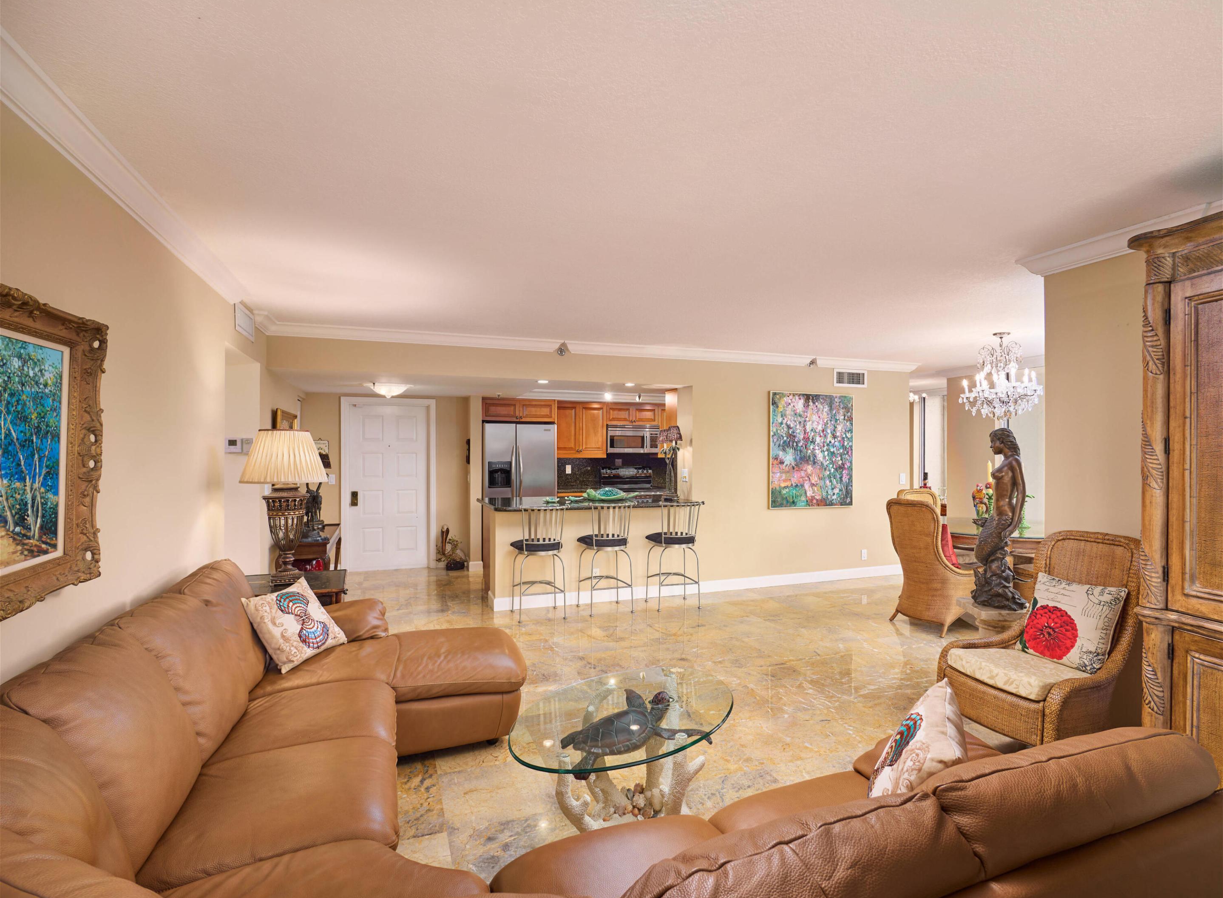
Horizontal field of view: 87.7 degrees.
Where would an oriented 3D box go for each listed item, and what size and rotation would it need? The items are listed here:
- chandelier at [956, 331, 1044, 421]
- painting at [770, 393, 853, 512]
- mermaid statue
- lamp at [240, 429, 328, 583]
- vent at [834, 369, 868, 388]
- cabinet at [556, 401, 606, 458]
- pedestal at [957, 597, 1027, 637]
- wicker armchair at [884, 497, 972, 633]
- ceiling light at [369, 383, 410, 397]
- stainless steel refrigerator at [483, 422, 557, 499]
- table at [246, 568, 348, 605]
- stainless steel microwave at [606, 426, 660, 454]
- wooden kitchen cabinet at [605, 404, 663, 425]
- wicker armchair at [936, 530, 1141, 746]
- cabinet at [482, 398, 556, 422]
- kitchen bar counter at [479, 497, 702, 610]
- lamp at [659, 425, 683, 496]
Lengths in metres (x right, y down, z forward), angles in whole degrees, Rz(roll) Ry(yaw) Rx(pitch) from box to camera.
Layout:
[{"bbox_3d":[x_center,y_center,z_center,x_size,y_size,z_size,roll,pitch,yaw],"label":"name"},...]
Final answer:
[{"bbox_3d":[3.415,-0.615,5.580,0.640,0.790,0.640,0,0,0],"label":"chandelier"},{"bbox_3d":[2.191,0.018,6.934,1.100,1.240,0.045,0,0,-21],"label":"painting"},{"bbox_3d":[2.535,0.430,4.160,0.330,1.140,0.280,0,0,11],"label":"mermaid statue"},{"bbox_3d":[-2.091,0.370,4.091,0.510,0.980,0.510,0,0,-20],"label":"lamp"},{"bbox_3d":[2.707,-0.795,7.190,0.455,0.200,0.025,0,0,-20],"label":"vent"},{"bbox_3d":[-0.453,-0.254,8.497,0.695,0.735,0.330,0,0,-20],"label":"cabinet"},{"bbox_3d":[2.522,1.250,4.151,0.360,0.460,0.360,0,0,0],"label":"pedestal"},{"bbox_3d":[2.777,0.930,5.270,0.700,1.060,0.620,0,0,-19],"label":"wicker armchair"},{"bbox_3d":[-2.252,-0.590,6.450,0.410,0.150,0.410,0,0,0],"label":"ceiling light"},{"bbox_3d":[-1.210,0.580,8.026,0.910,1.760,0.740,0,0,-21],"label":"stainless steel refrigerator"},{"bbox_3d":[-2.086,1.170,4.077,0.730,0.620,0.700,0,0,-20],"label":"table"},{"bbox_3d":[0.235,-0.132,8.759,0.760,0.385,0.400,0,0,-21],"label":"stainless steel microwave"},{"bbox_3d":[0.240,-0.472,8.772,0.790,0.300,0.350,0,0,-21],"label":"wooden kitchen cabinet"},{"bbox_3d":[2.255,0.965,3.325,0.790,1.030,0.630,0,0,-22],"label":"wicker armchair"},{"bbox_3d":[-1.236,-0.477,8.102,0.914,0.270,0.580,0,0,-21],"label":"cabinet"},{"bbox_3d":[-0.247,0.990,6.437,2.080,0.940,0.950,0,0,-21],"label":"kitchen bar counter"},{"bbox_3d":[0.614,0.145,6.700,0.260,0.790,0.180,0,0,-20],"label":"lamp"}]

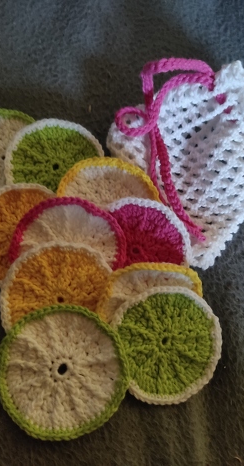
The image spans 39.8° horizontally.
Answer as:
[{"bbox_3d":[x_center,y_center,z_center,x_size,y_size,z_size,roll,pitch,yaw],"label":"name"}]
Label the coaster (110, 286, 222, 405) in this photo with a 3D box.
[{"bbox_3d":[0.036,0.090,0.274,0.092,0.010,0.092,0,81,-6],"label":"coaster"}]

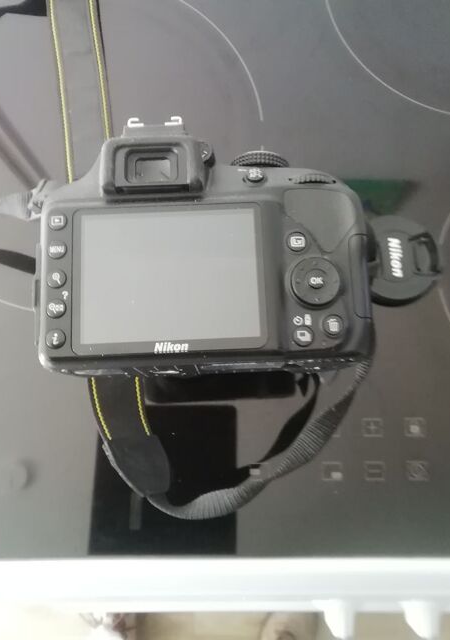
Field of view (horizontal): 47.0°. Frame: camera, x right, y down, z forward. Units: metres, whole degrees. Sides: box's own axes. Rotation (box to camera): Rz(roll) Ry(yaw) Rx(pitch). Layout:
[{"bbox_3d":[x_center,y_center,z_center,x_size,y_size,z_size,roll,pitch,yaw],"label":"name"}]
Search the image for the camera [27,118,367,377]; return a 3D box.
[{"bbox_3d":[-0.008,-0.022,0.237,0.124,0.139,0.099,-2,80,0],"label":"camera"}]

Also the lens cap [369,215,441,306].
[{"bbox_3d":[0.100,-0.037,0.307,0.055,0.009,0.055,0,80,0],"label":"lens cap"}]

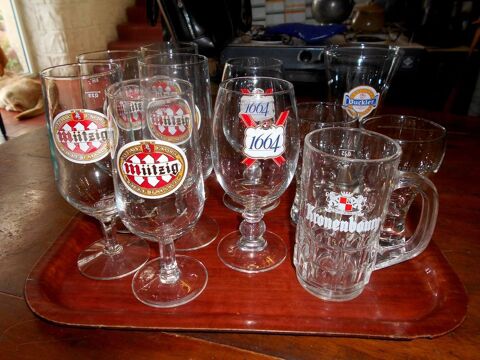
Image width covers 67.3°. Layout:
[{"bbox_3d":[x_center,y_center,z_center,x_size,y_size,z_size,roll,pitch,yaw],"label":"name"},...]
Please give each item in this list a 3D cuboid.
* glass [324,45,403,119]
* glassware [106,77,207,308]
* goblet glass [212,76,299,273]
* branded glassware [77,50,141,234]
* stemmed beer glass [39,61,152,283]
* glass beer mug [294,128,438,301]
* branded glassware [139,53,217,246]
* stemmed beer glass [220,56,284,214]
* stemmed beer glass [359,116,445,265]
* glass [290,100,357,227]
[{"bbox_3d":[0.130,-0.064,0.422,0.079,0.168,0.079,9,28,16],"label":"glass"},{"bbox_3d":[-0.059,0.013,0.275,0.068,0.165,0.068,-2,27,-5],"label":"glassware"},{"bbox_3d":[0.012,-0.004,0.314,0.072,0.159,0.072,-4,28,-8],"label":"goblet glass"},{"bbox_3d":[-0.115,-0.035,0.360,0.068,0.172,0.068,-13,30,-24],"label":"branded glassware"},{"bbox_3d":[-0.115,-0.004,0.300,0.068,0.172,0.068,-6,28,-12],"label":"stemmed beer glass"},{"bbox_3d":[0.099,0.030,0.286,0.107,0.125,0.070,5,28,8],"label":"glass beer mug"},{"bbox_3d":[-0.054,-0.023,0.336,0.068,0.172,0.068,-1,27,-3],"label":"branded glassware"},{"bbox_3d":[0.014,-0.049,0.402,0.072,0.159,0.072,-1,27,-3],"label":"stemmed beer glass"},{"bbox_3d":[0.142,0.006,0.342,0.068,0.118,0.068,12,30,22],"label":"stemmed beer glass"},{"bbox_3d":[0.083,-0.016,0.384,0.068,0.118,0.068,6,28,12],"label":"glass"}]

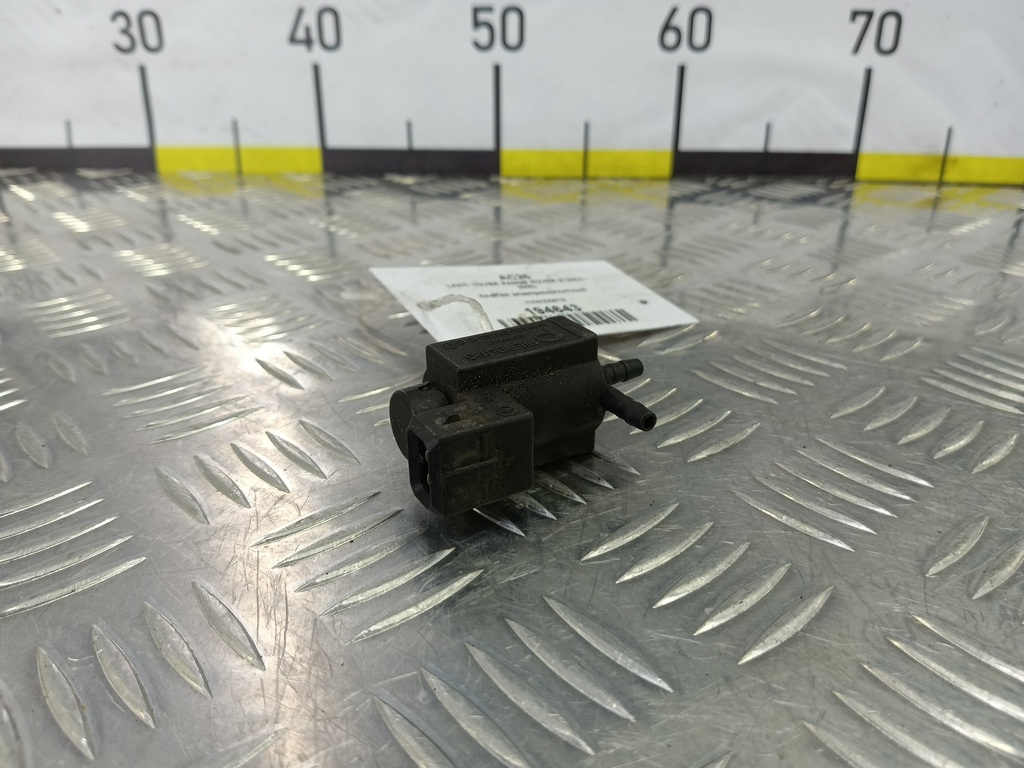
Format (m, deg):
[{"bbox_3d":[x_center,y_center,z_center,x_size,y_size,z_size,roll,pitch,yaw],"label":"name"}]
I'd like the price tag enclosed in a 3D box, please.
[{"bbox_3d":[0.009,-0.028,0.216,0.093,0.001,0.052,-9,37,-32],"label":"price tag"}]

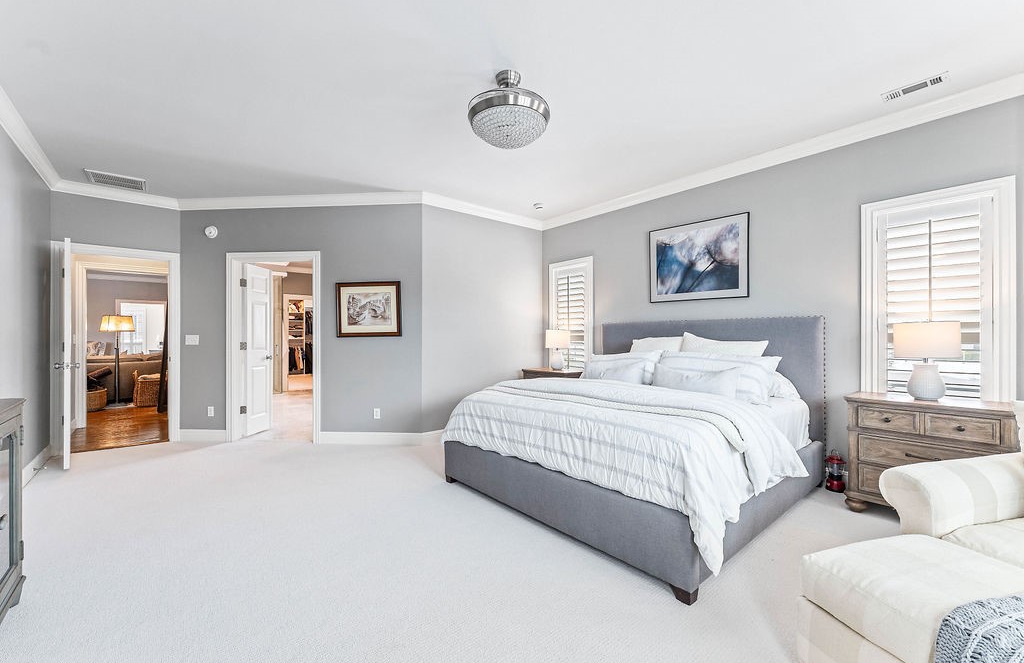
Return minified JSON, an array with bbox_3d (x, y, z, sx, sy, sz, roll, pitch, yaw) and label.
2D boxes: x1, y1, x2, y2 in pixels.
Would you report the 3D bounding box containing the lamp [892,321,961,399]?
[{"bbox_3d":[2.684,0.191,2.580,0.305,0.510,0.305,0,-1,-41],"label":"lamp"}]

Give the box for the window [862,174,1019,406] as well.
[{"bbox_3d":[2.876,-0.178,2.728,0.090,1.530,0.735,0,-1,-41],"label":"window"}]

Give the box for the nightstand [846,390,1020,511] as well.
[{"bbox_3d":[2.663,0.836,2.571,0.400,0.770,0.770,0,-1,-41],"label":"nightstand"}]

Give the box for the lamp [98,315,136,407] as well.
[{"bbox_3d":[-6.932,0.492,7.002,0.440,1.570,0.440,0,0,0],"label":"lamp"}]

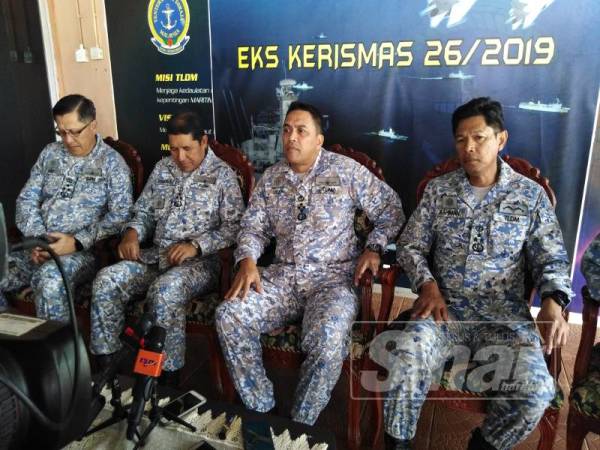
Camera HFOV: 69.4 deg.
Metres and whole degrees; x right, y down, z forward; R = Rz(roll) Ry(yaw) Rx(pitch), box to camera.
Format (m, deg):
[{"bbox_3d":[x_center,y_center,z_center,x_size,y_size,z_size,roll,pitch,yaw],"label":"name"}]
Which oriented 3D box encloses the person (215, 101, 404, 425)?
[{"bbox_3d":[0.040,0.168,1.618,0.620,1.230,0.760,5,15,17],"label":"person"}]

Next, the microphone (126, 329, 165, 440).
[{"bbox_3d":[-0.373,0.373,1.035,0.060,0.255,0.060,9,-17,-4],"label":"microphone"}]

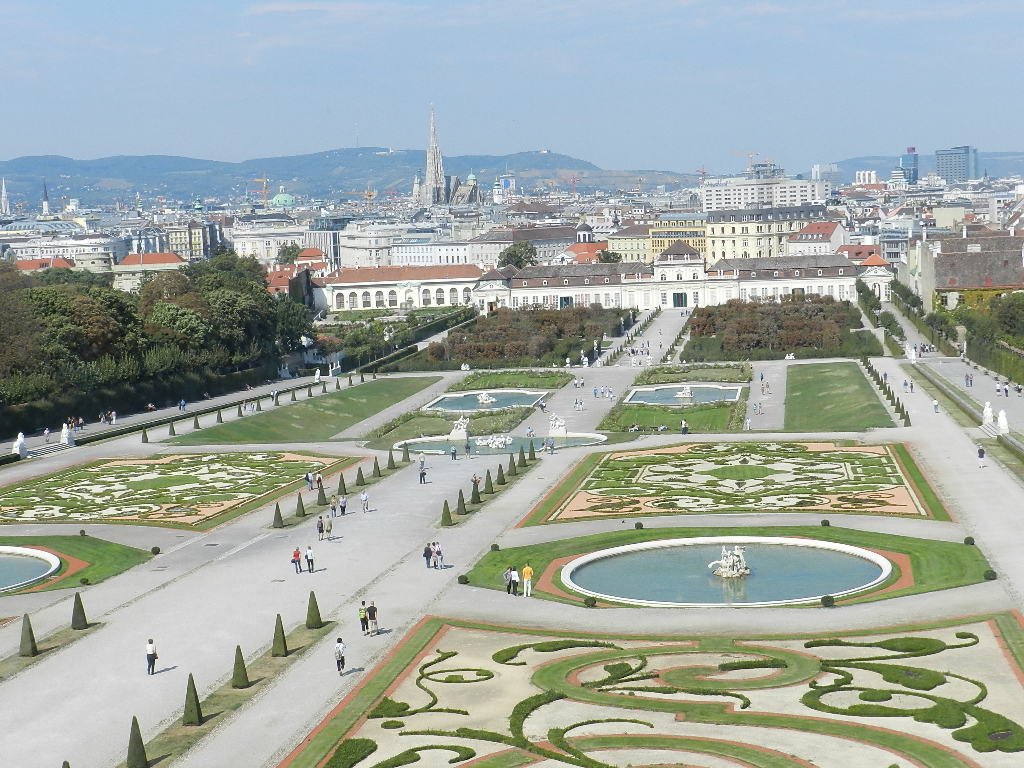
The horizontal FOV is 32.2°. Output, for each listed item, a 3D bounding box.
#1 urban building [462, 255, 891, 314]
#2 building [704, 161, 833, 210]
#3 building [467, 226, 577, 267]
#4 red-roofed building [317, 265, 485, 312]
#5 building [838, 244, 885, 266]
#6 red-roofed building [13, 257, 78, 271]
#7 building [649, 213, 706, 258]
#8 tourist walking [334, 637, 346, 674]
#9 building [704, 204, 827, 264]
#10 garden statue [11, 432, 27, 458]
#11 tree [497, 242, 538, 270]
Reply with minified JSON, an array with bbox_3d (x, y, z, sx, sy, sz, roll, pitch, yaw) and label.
[{"bbox_3d":[50.227,-32.621,541.416,127.000,18.500,17.000,-1,6,9],"label":"urban building"},{"bbox_3d":[159.508,-112.146,1113.201,84.000,42.000,28.000,-1,6,9],"label":"building"},{"bbox_3d":[3.410,-55.140,760.720,29.000,23.200,34.000,4,9,44],"label":"building"},{"bbox_3d":[-37.934,-32.518,596.765,54.000,13.500,14.000,-2,6,1],"label":"red-roofed building"},{"bbox_3d":[115.024,-39.064,585.165,17.000,13.500,13.000,-1,6,9],"label":"building"},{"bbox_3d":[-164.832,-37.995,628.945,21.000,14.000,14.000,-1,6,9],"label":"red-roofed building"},{"bbox_3d":[70.850,-52.400,687.140,30.000,27.900,18.000,4,9,44],"label":"building"},{"bbox_3d":[-7.965,12.632,82.428,0.580,1.730,0.480,0,6,17],"label":"tourist walking"},{"bbox_3d":[93.414,-51.620,651.725,45.000,27.000,20.000,-2,6,4],"label":"building"},{"bbox_3d":[-55.650,6.810,199.990,1.350,3.000,1.500,-1,6,9],"label":"garden statue"},{"bbox_3d":[2.243,-39.222,606.100,14.000,18.500,13.500,-1,6,9],"label":"tree"}]

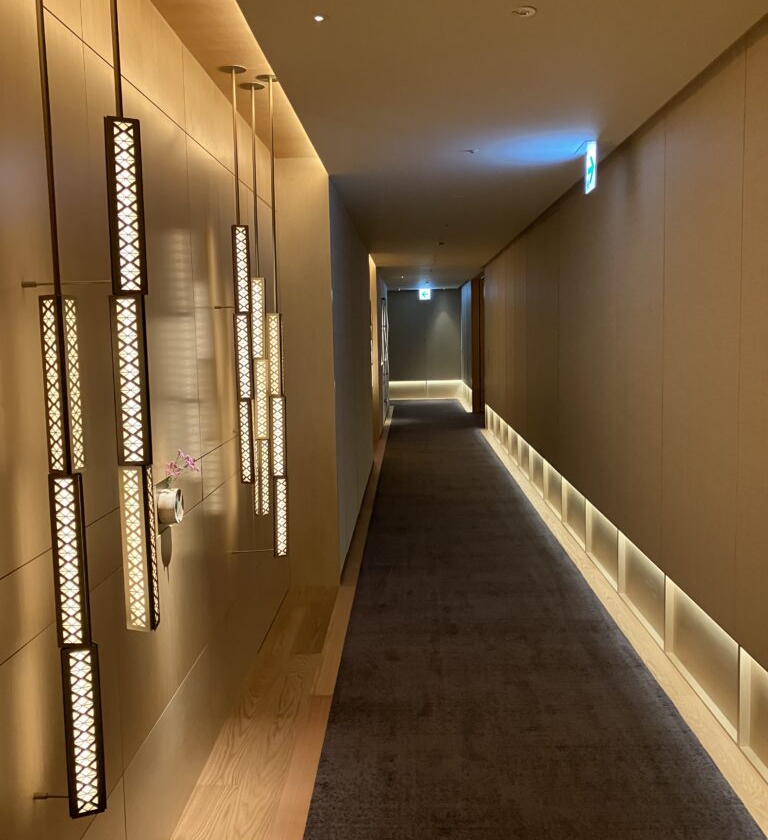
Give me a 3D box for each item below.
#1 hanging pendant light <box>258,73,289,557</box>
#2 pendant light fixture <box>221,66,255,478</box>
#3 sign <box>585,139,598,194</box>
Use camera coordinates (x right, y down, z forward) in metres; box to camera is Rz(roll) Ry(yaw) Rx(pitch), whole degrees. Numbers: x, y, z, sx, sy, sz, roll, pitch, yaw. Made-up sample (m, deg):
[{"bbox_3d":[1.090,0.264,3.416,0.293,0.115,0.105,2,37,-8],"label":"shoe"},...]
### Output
[{"bbox_3d":[-0.432,-0.386,3.326,0.100,1.899,0.100,-1,6,2],"label":"hanging pendant light"},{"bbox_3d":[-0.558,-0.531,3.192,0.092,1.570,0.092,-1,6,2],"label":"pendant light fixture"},{"bbox_3d":[1.031,-1.253,4.131,0.030,0.225,0.207,-1,6,2],"label":"sign"}]

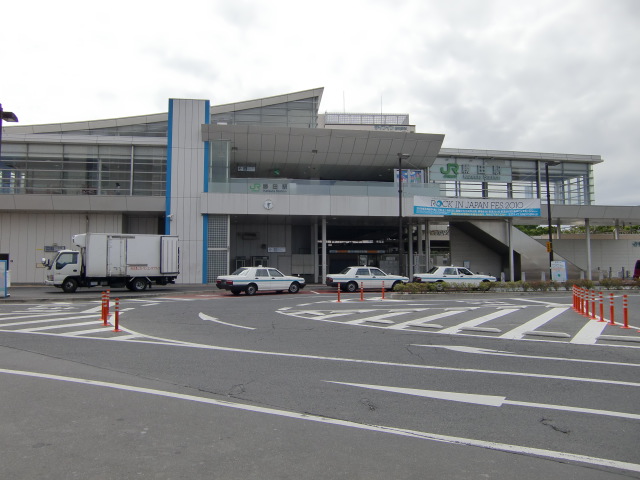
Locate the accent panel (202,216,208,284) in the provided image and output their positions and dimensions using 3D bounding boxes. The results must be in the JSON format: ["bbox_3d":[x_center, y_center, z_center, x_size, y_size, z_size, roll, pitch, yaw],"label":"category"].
[{"bbox_3d":[-7.963,0.653,36.007,0.340,4.870,0.200,1,-3,-5],"label":"accent panel"}]

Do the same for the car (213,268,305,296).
[{"bbox_3d":[-3.048,2.157,27.929,4.690,1.500,1.700,2,-3,-36],"label":"car"}]

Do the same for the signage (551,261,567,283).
[{"bbox_3d":[16.510,2.243,35.732,0.950,1.500,0.350,-1,-3,25],"label":"signage"}]

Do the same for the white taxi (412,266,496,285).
[{"bbox_3d":[8.136,2.302,31.125,4.690,1.450,1.700,0,-3,-7],"label":"white taxi"}]

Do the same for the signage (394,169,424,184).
[{"bbox_3d":[6.963,-4.853,40.276,2.300,1.390,0.150,1,-3,-5],"label":"signage"}]

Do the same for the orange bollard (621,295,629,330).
[{"bbox_3d":[7.587,1.764,12.881,0.200,0.810,0.200,0,-3,0],"label":"orange bollard"}]

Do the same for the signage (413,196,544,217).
[{"bbox_3d":[12.828,-2.681,41.759,10.853,1.449,0.100,0,-3,-9],"label":"signage"}]

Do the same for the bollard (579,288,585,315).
[{"bbox_3d":[8.258,1.923,16.327,0.200,0.810,0.200,0,-3,0],"label":"bollard"}]

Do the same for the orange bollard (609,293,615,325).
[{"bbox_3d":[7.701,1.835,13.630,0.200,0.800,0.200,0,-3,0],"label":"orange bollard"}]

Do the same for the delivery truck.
[{"bbox_3d":[-11.118,1.262,28.069,6.450,3.080,2.100,1,-3,-11],"label":"delivery truck"}]

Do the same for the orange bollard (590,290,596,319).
[{"bbox_3d":[7.895,1.862,14.978,0.200,0.810,0.200,0,-3,0],"label":"orange bollard"}]

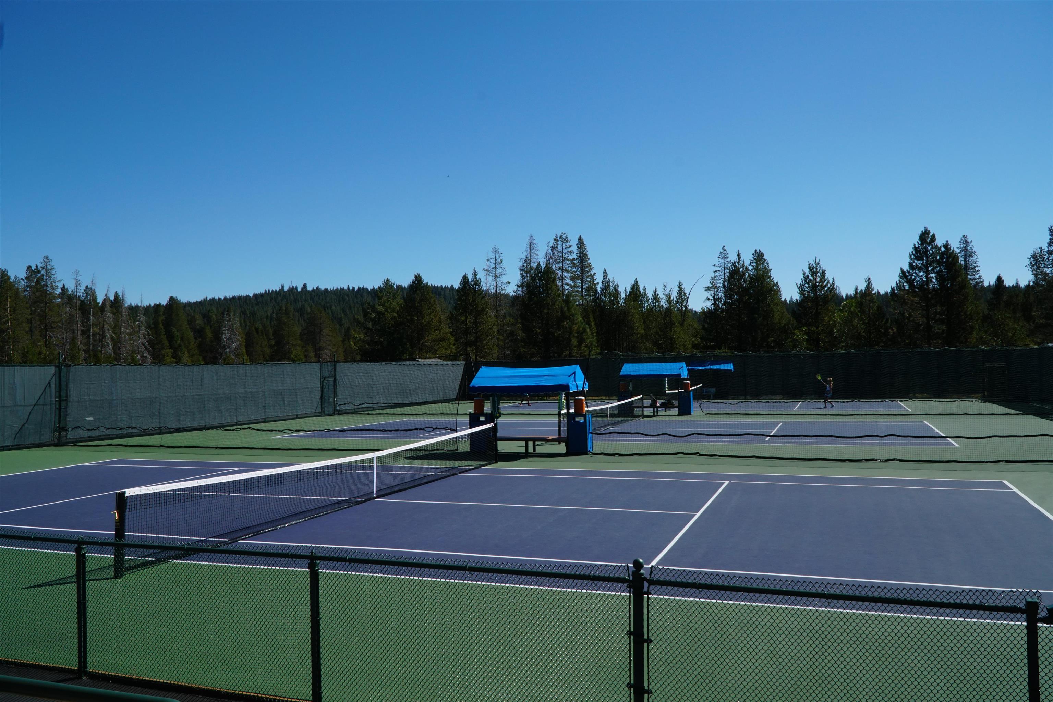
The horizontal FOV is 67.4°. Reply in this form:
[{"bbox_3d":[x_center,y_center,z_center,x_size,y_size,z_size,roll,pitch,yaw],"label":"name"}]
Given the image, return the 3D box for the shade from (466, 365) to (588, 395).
[{"bbox_3d":[0.100,0.851,24.013,3.111,0.796,1.918,-1,-1,20],"label":"shade"}]

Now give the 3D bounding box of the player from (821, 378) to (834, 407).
[{"bbox_3d":[16.740,2.313,43.875,0.680,1.698,0.550,-1,-1,14],"label":"player"}]

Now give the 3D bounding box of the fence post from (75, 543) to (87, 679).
[{"bbox_3d":[-3.892,2.270,6.909,0.070,1.204,0.070,-1,-1,20],"label":"fence post"}]

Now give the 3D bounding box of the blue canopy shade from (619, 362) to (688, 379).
[{"bbox_3d":[6.540,1.021,40.148,3.111,0.775,1.938,-1,-1,20],"label":"blue canopy shade"}]

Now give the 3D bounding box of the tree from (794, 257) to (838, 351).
[{"bbox_3d":[27.245,-2.662,73.888,4.400,12.257,4.400,-1,-1,20],"label":"tree"}]

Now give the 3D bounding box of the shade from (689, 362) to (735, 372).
[{"bbox_3d":[12.586,1.119,54.213,3.162,0.673,1.632,-1,-1,20],"label":"shade"}]

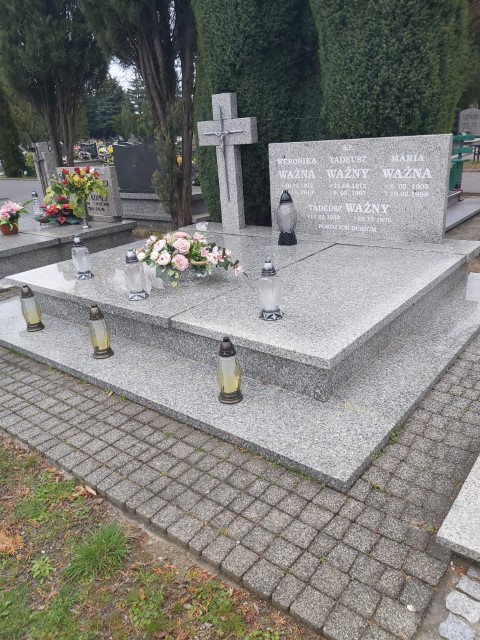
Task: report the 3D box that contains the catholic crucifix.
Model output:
[{"bbox_3d":[-0.105,-1.651,5.092,0.713,1.343,0.104,13,27,37],"label":"catholic crucifix"}]

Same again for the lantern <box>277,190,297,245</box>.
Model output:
[{"bbox_3d":[0.422,-0.926,4.334,0.165,0.466,0.165,-4,21,2],"label":"lantern"}]

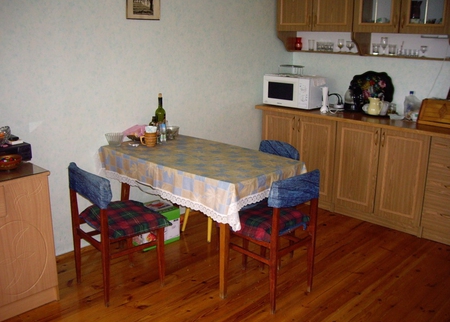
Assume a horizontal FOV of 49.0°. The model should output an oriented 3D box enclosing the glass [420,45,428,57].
[{"bbox_3d":[1.581,-0.866,3.920,0.051,0.082,0.051,1,15,0],"label":"glass"}]

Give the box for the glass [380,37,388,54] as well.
[{"bbox_3d":[1.386,-0.996,4.293,0.060,0.150,0.060,14,19,41],"label":"glass"}]

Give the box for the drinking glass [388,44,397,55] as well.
[{"bbox_3d":[1.440,-0.952,4.252,0.066,0.086,0.066,14,19,41],"label":"drinking glass"}]

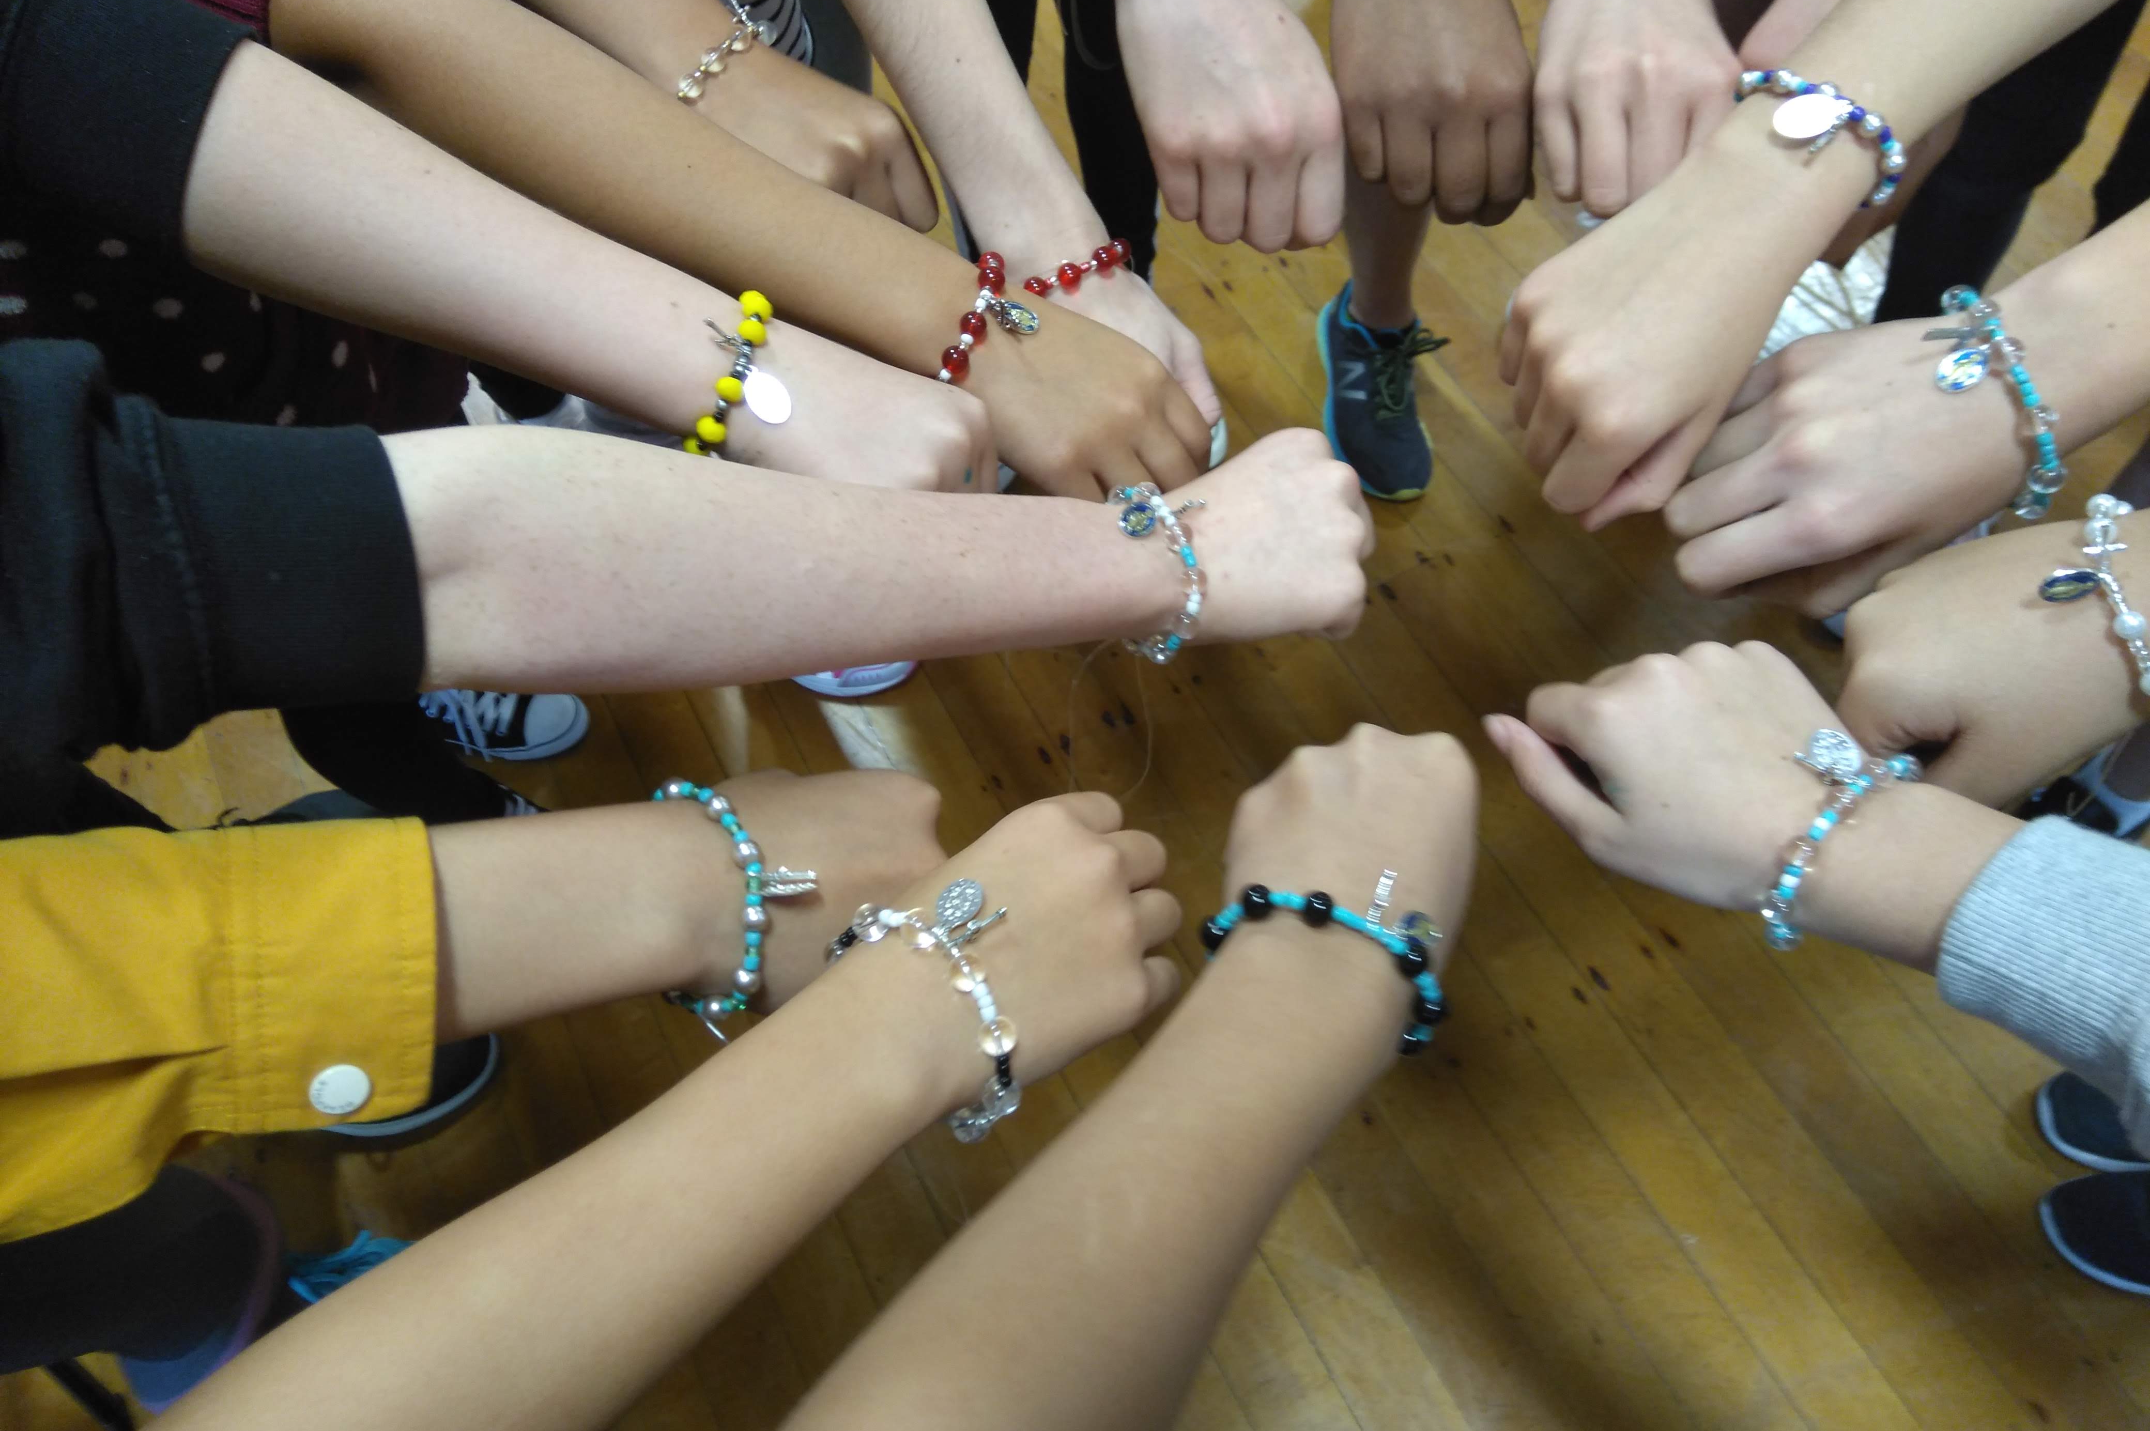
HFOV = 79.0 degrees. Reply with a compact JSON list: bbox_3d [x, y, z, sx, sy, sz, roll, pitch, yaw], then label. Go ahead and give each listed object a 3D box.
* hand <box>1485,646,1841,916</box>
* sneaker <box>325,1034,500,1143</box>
[{"bbox_3d":[0.195,0.021,0.430,0.080,0.052,0.100,-37,63,-13],"label":"hand"},{"bbox_3d":[-0.617,0.283,1.064,0.258,0.095,0.098,2,65,5],"label":"sneaker"}]

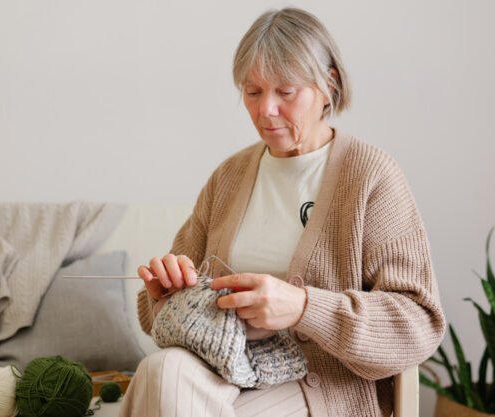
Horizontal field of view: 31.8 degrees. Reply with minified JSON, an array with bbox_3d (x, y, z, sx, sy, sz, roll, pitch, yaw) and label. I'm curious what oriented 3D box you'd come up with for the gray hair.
[{"bbox_3d":[0.084,-0.264,1.570,0.185,0.205,0.215,0,18,32],"label":"gray hair"}]

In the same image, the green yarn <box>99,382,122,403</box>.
[{"bbox_3d":[-0.288,0.388,1.830,0.046,0.044,0.046,0,2,0],"label":"green yarn"}]

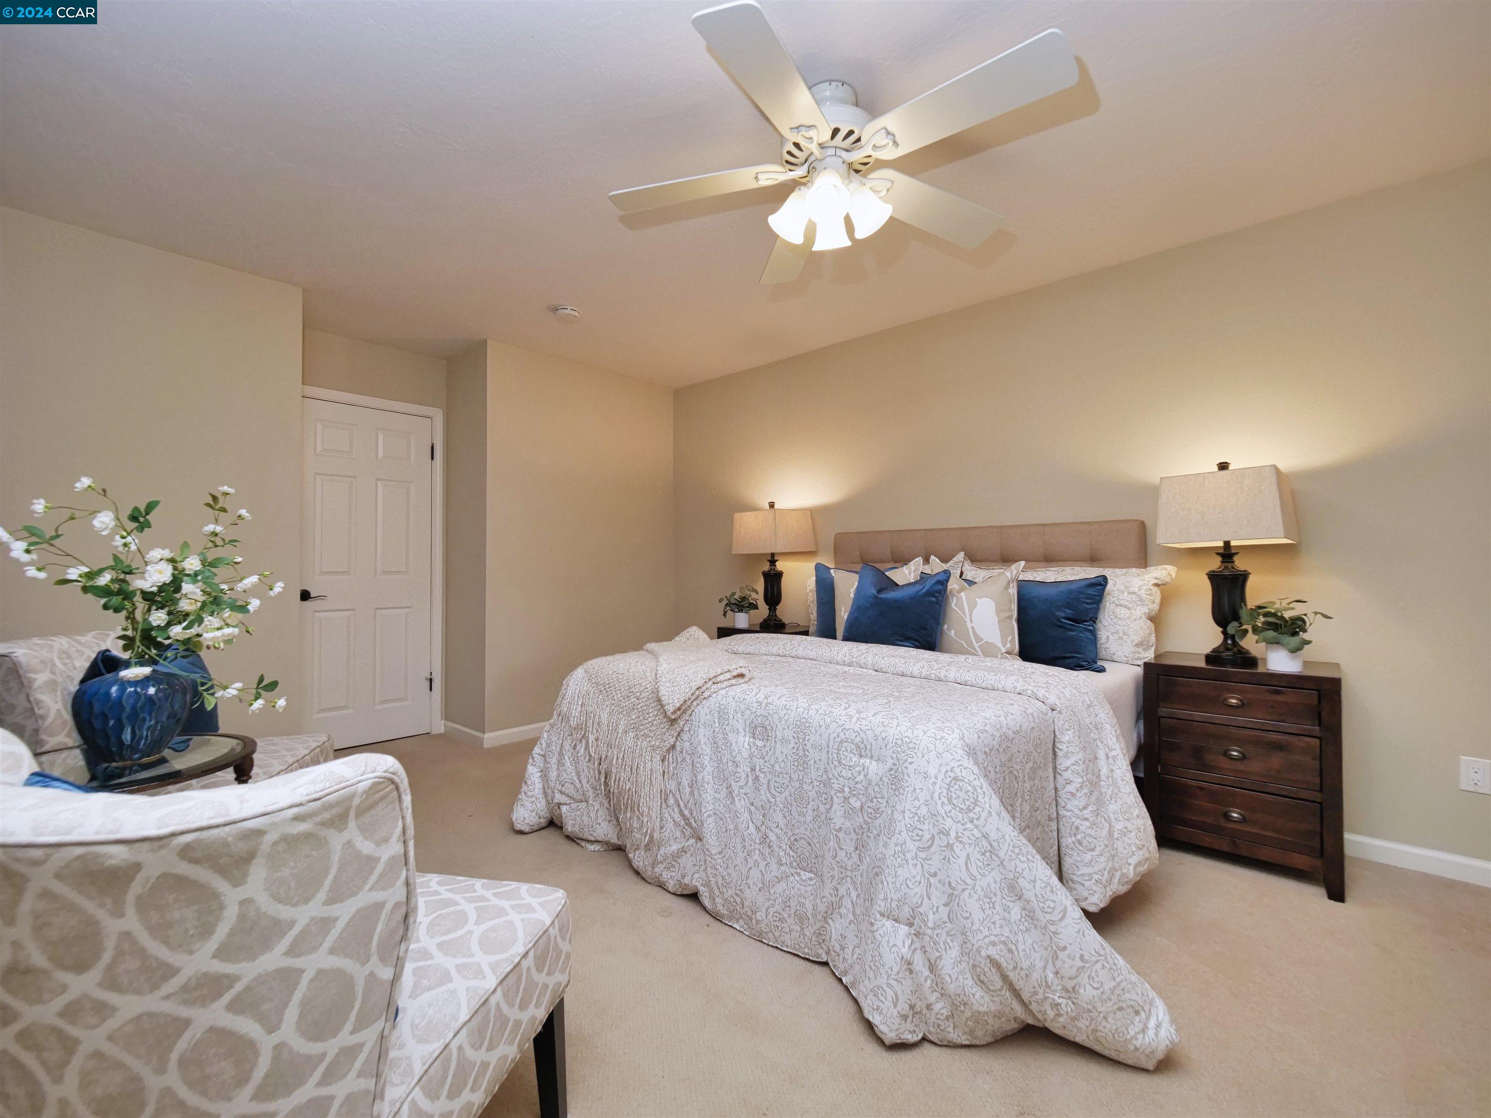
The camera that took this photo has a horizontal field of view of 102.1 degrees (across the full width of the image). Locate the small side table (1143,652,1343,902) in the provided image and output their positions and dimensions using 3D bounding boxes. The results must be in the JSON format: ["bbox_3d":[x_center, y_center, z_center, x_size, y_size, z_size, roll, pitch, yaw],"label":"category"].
[{"bbox_3d":[1.850,0.746,2.253,0.535,0.713,0.390,0,0,41],"label":"small side table"}]

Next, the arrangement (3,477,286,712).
[{"bbox_3d":[-1.473,0.090,1.520,0.500,0.560,0.460,0,0,41],"label":"arrangement"}]

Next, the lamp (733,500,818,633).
[{"bbox_3d":[0.167,0.035,3.529,0.353,0.745,0.353,0,0,-45],"label":"lamp"}]

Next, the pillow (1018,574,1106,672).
[{"bbox_3d":[1.278,0.264,2.633,0.500,0.430,0.160,0,-20,41],"label":"pillow"}]

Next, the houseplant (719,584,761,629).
[{"bbox_3d":[-0.034,0.279,3.520,0.205,0.262,0.200,0,0,41],"label":"houseplant"}]

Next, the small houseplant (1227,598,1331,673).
[{"bbox_3d":[1.851,0.261,2.100,0.280,0.255,0.260,0,0,41],"label":"small houseplant"}]

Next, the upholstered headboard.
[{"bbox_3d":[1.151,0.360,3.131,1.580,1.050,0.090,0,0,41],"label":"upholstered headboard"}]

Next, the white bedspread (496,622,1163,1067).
[{"bbox_3d":[0.310,0.748,2.285,2.160,0.730,1.480,0,0,41],"label":"white bedspread"}]

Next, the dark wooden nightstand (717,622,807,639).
[{"bbox_3d":[0.171,0.761,3.579,0.537,0.715,0.394,0,0,40],"label":"dark wooden nightstand"}]

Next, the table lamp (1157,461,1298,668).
[{"bbox_3d":[1.771,0.020,2.212,0.330,0.740,0.350,0,0,-43],"label":"table lamp"}]

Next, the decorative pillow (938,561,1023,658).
[{"bbox_3d":[1.026,0.226,2.694,0.420,0.440,0.150,0,-17,41],"label":"decorative pillow"}]

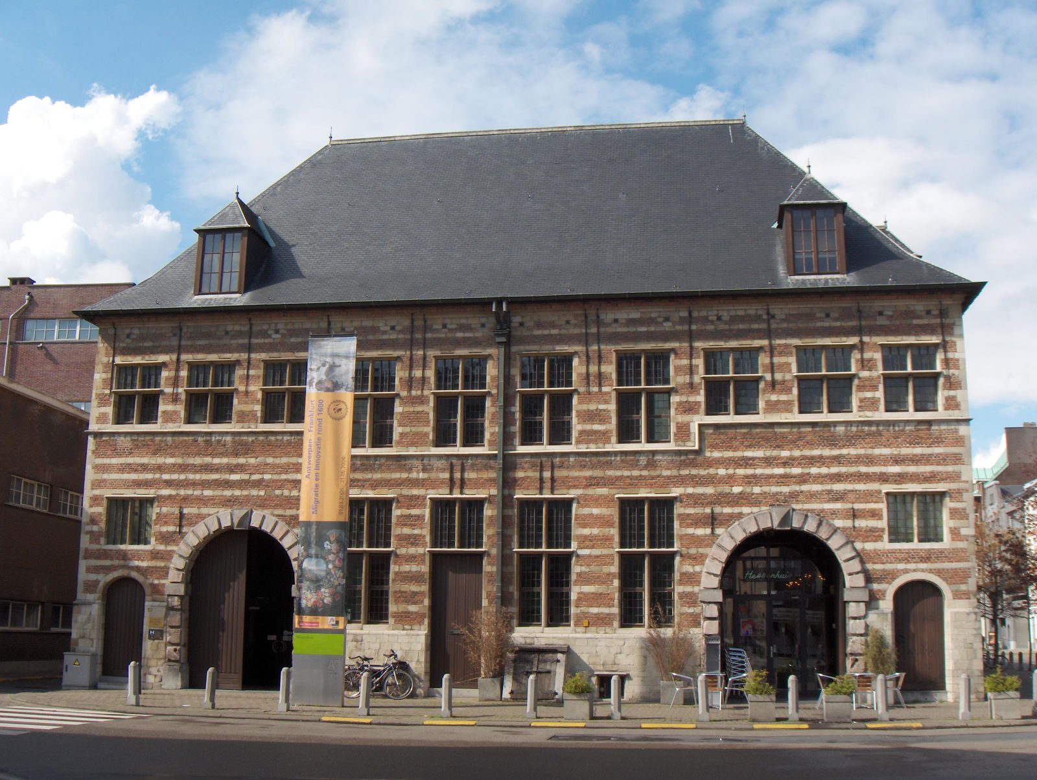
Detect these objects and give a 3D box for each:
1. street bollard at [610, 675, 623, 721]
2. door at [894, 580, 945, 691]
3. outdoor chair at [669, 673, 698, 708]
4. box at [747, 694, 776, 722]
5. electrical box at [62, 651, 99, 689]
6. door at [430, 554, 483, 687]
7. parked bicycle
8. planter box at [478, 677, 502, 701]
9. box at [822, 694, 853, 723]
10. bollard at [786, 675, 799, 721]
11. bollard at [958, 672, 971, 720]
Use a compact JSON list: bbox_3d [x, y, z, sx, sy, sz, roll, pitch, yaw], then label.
[{"bbox_3d":[1.815,5.723,21.750,0.185,0.810,0.185,-1,-11,9],"label":"street bollard"},{"bbox_3d":[8.546,5.219,24.904,1.010,2.320,0.100,-1,-11,9],"label":"door"},{"bbox_3d":[3.473,6.357,24.700,0.570,0.730,0.550,0,-11,1],"label":"outdoor chair"},{"bbox_3d":[4.404,5.761,21.196,0.480,0.480,0.480,-1,-11,9],"label":"box"},{"bbox_3d":[-10.191,6.533,27.150,0.690,0.860,0.320,-1,-11,9],"label":"electrical box"},{"bbox_3d":[-1.395,5.210,26.430,1.180,2.930,0.100,-1,-11,9],"label":"door"},{"bbox_3d":[-3.233,6.478,26.600,1.740,1.080,0.600,-1,-11,9],"label":"parked bicycle"},{"bbox_3d":[-0.628,6.612,25.900,0.520,0.500,0.520,-1,-11,10],"label":"planter box"},{"bbox_3d":[5.727,5.710,20.989,0.480,0.480,0.480,-1,-11,9],"label":"box"},{"bbox_3d":[5.115,5.744,21.800,0.190,0.850,0.190,-1,-11,10],"label":"bollard"},{"bbox_3d":[8.231,5.663,21.550,0.185,0.830,0.185,-1,-11,9],"label":"bollard"}]

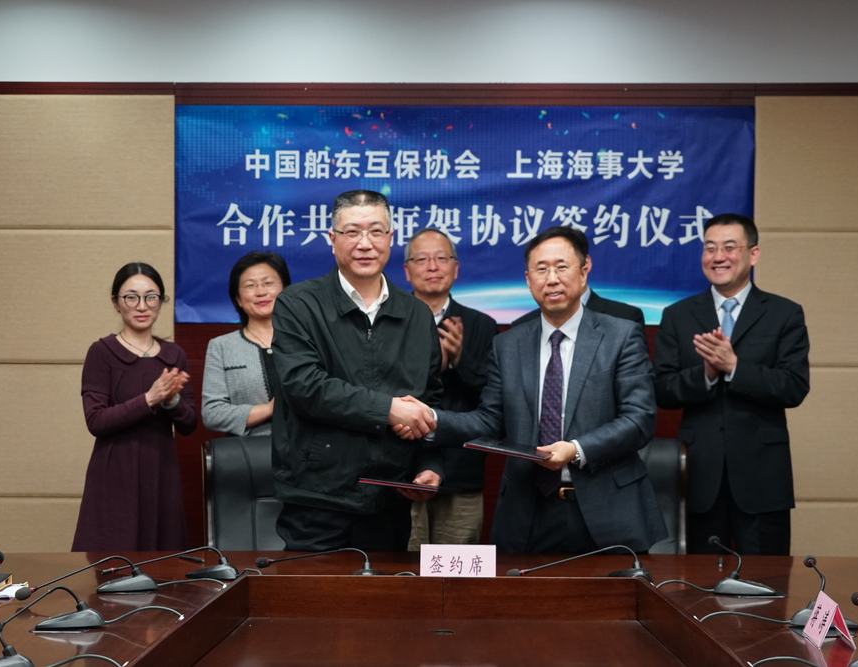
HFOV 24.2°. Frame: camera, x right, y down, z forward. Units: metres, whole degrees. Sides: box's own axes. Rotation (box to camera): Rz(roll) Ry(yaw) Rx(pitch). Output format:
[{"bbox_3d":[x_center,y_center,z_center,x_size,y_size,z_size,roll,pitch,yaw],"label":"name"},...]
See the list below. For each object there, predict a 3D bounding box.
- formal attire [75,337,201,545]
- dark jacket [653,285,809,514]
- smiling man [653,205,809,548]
[{"bbox_3d":[-0.950,0.445,6.430,0.420,0.890,0.330,0,0,-16],"label":"formal attire"},{"bbox_3d":[0.968,0.210,6.400,0.500,0.740,0.370,0,0,14],"label":"dark jacket"},{"bbox_3d":[0.968,0.492,6.400,0.510,1.755,0.400,0,0,14],"label":"smiling man"}]

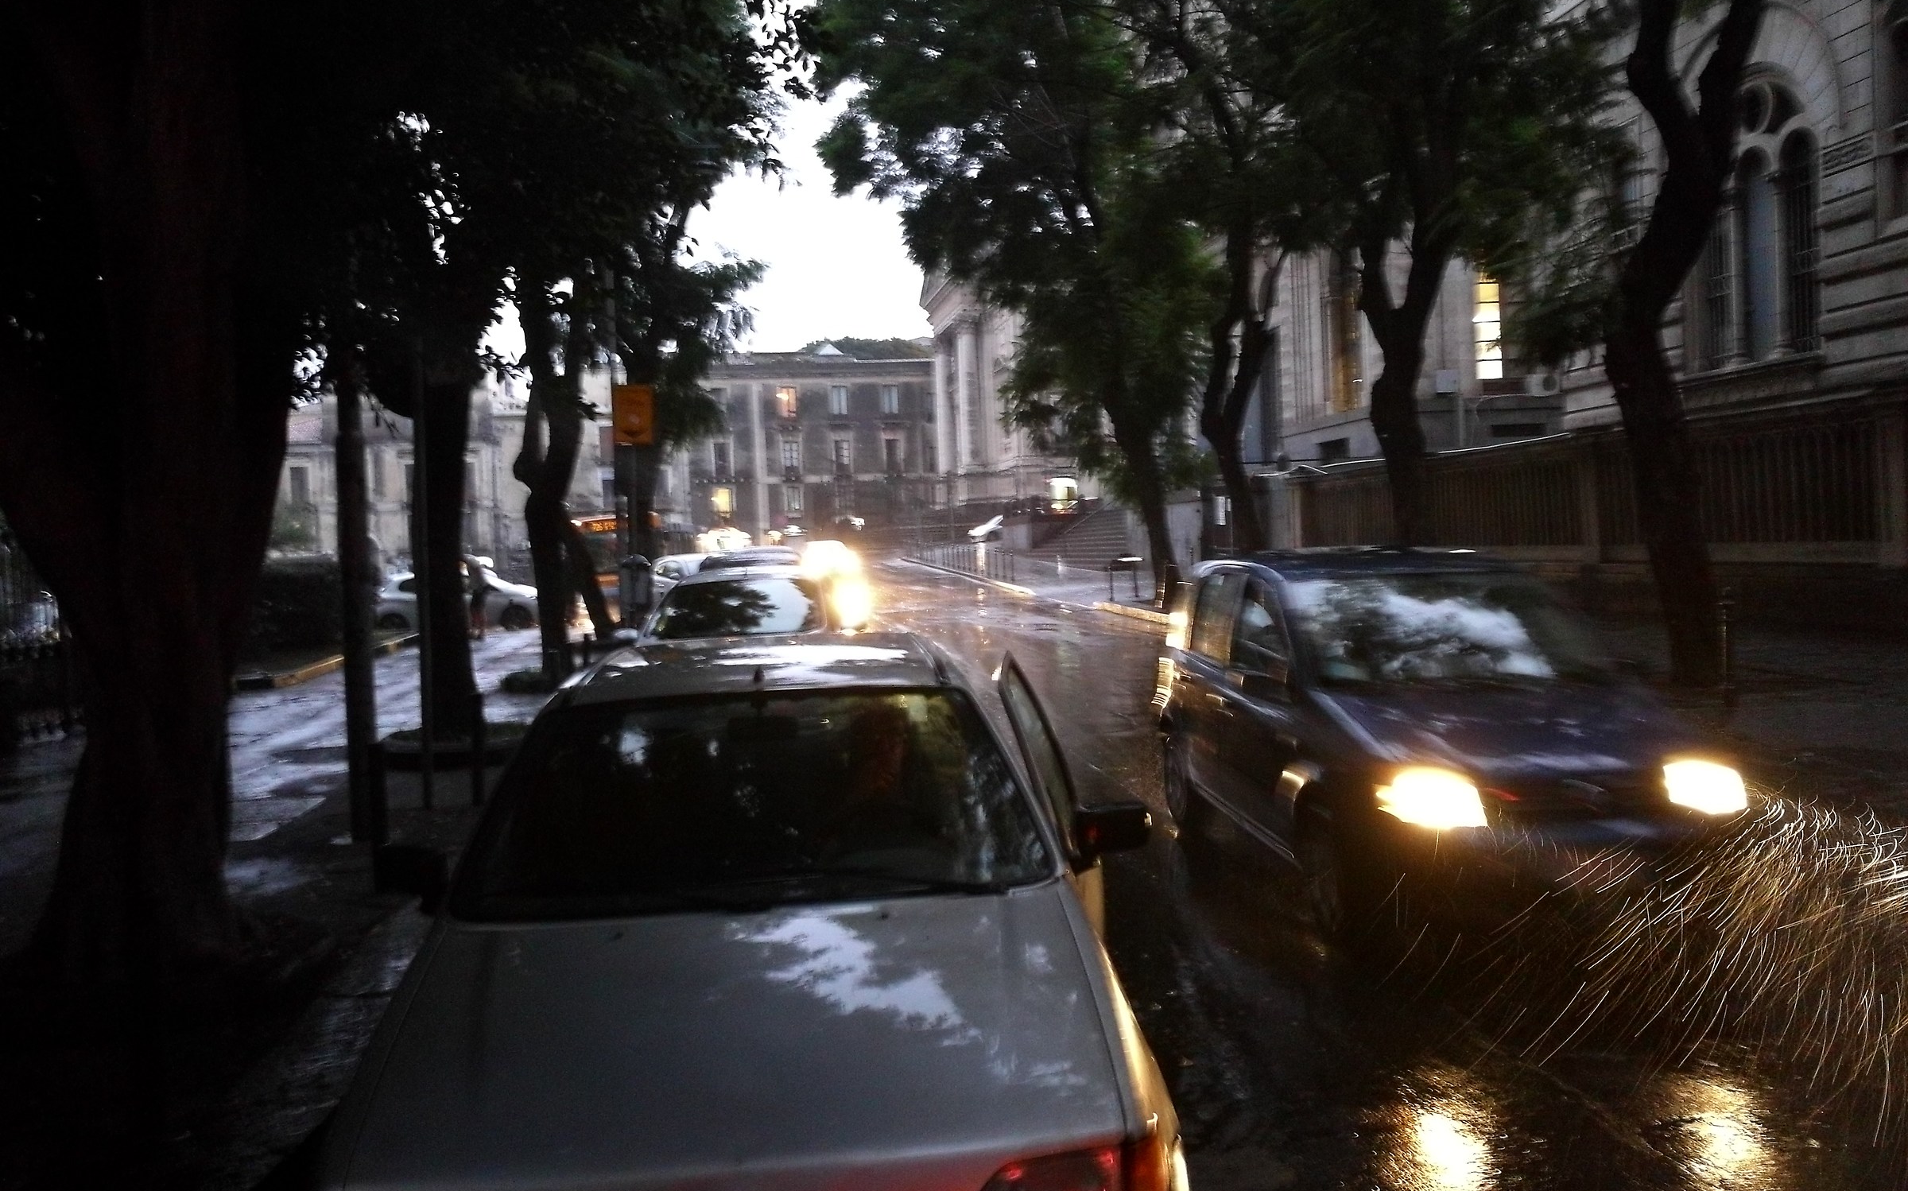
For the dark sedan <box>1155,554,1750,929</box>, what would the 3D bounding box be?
[{"bbox_3d":[2.119,0.572,7.215,1.580,1.540,3.540,-2,3,-7],"label":"dark sedan"}]

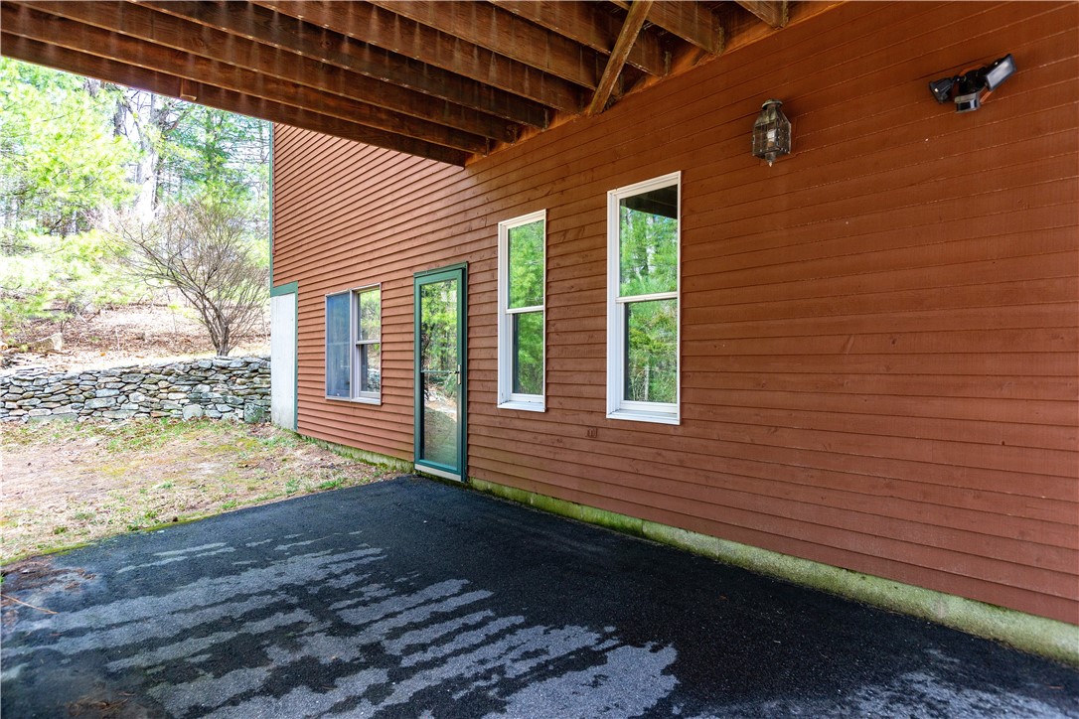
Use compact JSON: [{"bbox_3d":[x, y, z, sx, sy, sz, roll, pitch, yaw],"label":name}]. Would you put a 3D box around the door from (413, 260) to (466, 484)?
[{"bbox_3d":[-0.979,0.122,6.075,0.100,2.090,0.976,1,-1,-42],"label":"door"}]

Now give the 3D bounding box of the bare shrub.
[{"bbox_3d":[-6.330,-1.430,10.800,2.750,2.750,2.450,0,-1,-30],"label":"bare shrub"}]

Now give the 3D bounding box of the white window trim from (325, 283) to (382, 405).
[{"bbox_3d":[-2.345,-0.174,7.593,0.100,1.423,1.595,1,-1,-42],"label":"white window trim"}]

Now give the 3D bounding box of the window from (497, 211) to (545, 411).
[{"bbox_3d":[-0.127,-0.393,5.135,0.100,1.651,0.631,1,-1,-42],"label":"window"}]

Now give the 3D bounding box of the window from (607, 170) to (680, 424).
[{"bbox_3d":[0.739,-0.400,4.175,0.100,1.658,0.637,1,-1,-42],"label":"window"}]

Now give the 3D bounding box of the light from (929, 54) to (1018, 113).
[{"bbox_3d":[1.938,-1.204,2.689,0.170,0.224,0.322,1,-1,-42],"label":"light"}]

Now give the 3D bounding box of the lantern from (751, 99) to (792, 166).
[{"bbox_3d":[1.320,-1.280,3.391,0.190,0.375,0.160,1,-1,-42],"label":"lantern"}]

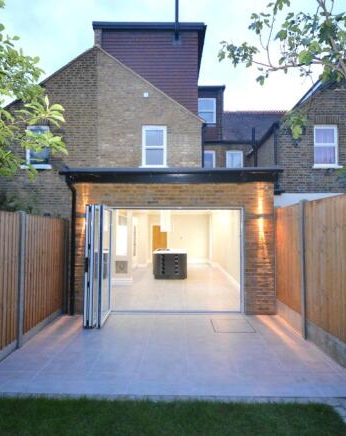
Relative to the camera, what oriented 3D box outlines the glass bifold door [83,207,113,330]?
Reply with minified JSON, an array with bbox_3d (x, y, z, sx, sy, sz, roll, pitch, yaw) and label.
[{"bbox_3d":[-1.330,0.830,5.010,0.280,2.070,0.900,0,-3,0],"label":"glass bifold door"}]

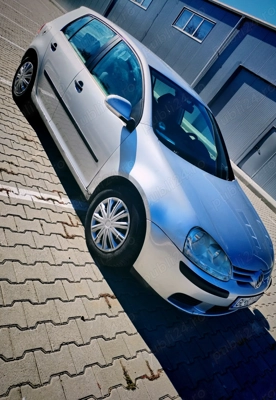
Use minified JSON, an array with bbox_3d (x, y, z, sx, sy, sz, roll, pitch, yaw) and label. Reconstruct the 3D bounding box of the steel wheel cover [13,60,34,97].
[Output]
[{"bbox_3d":[-1.435,-1.532,3.761,0.080,0.420,0.420,14,32,-47],"label":"steel wheel cover"}]

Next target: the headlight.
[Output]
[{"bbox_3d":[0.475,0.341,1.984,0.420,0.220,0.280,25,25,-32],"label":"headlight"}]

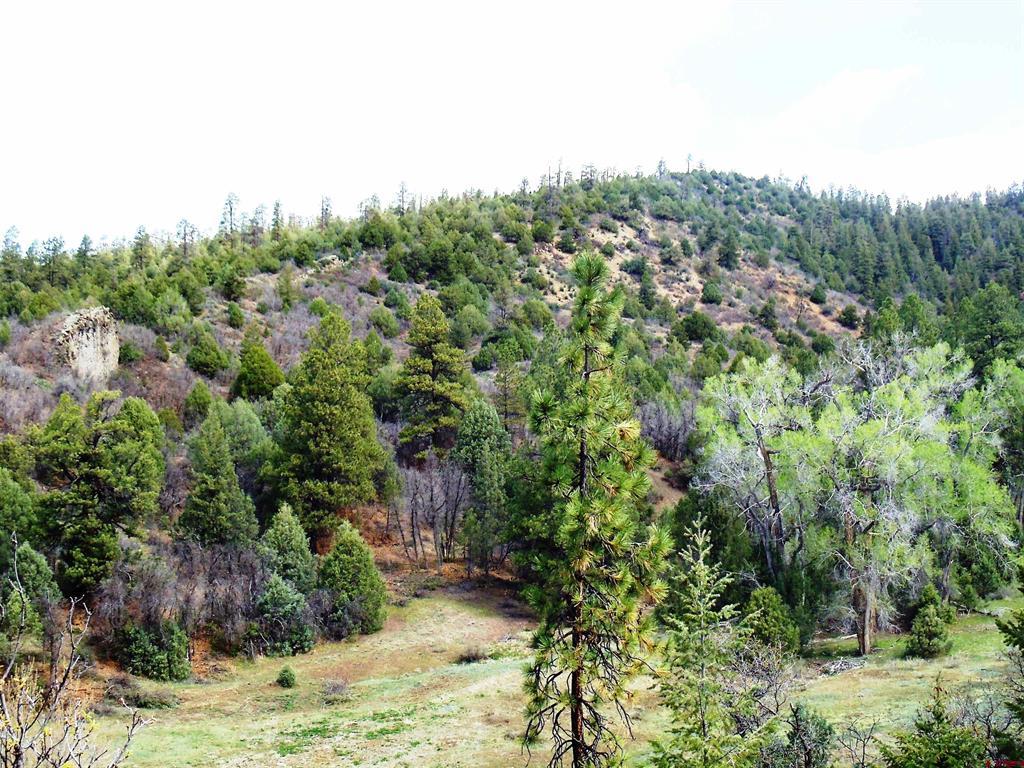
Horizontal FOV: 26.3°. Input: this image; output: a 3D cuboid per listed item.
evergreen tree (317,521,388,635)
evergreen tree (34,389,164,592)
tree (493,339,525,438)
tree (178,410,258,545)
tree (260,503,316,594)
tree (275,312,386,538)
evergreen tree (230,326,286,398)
[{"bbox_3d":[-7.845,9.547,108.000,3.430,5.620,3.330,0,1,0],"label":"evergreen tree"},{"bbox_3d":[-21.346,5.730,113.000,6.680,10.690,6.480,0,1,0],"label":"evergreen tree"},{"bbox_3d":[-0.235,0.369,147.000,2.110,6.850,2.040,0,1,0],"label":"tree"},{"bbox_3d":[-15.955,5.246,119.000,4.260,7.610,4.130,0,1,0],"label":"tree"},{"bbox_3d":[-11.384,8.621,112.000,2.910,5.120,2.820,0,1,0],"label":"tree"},{"bbox_3d":[-9.977,2.460,121.000,5.960,12.820,5.780,0,1,0],"label":"tree"},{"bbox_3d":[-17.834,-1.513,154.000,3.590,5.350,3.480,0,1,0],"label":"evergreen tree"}]

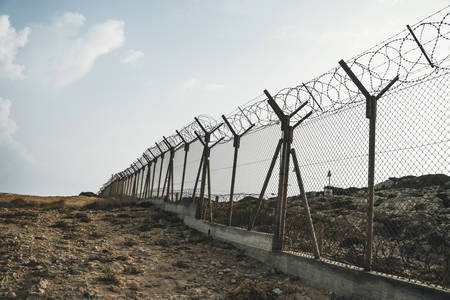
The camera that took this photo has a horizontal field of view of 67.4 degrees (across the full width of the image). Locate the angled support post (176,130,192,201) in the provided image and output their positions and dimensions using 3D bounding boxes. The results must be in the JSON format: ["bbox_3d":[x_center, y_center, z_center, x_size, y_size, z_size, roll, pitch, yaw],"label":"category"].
[{"bbox_3d":[-1.427,0.598,12.288,0.988,2.506,0.120,8,-11,-21],"label":"angled support post"}]

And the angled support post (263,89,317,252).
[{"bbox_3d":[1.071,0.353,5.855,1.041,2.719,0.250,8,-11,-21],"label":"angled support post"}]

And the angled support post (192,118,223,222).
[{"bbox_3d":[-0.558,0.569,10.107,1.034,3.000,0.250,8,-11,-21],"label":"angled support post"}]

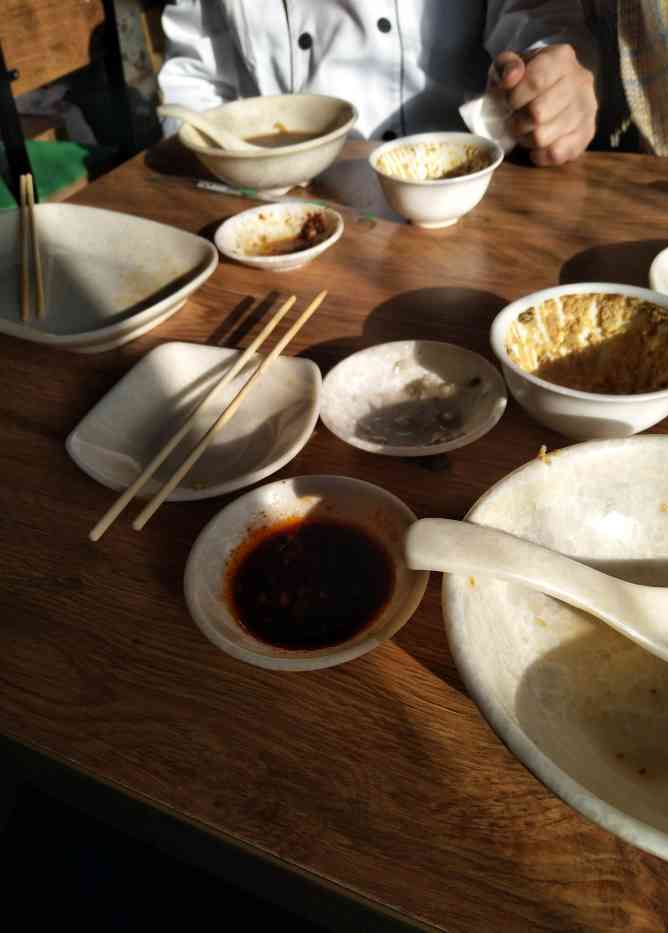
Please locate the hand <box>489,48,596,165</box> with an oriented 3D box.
[{"bbox_3d":[0.188,-0.332,0.645,0.085,0.088,0.090,-23,46,-16],"label":"hand"}]

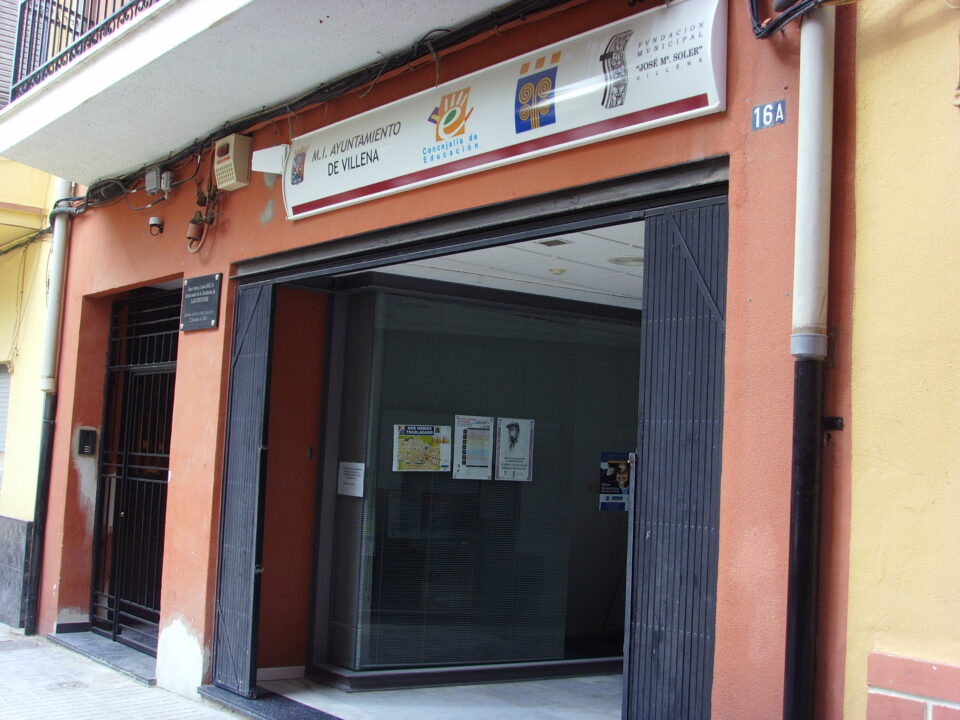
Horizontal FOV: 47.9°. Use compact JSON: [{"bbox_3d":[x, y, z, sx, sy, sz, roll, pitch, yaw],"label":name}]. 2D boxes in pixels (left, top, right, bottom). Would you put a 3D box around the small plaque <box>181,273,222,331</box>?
[{"bbox_3d":[-1.857,-0.380,7.213,0.022,0.357,0.543,7,-7,-40],"label":"small plaque"}]

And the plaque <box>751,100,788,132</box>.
[{"bbox_3d":[1.042,-0.882,3.897,0.010,0.086,0.140,7,-7,-40],"label":"plaque"}]

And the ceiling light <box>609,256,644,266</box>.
[{"bbox_3d":[0.856,-0.570,6.167,0.240,0.050,0.240,3,-5,0],"label":"ceiling light"}]

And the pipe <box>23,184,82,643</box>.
[{"bbox_3d":[-3.600,0.330,9.035,0.130,3.850,0.120,7,-7,-40],"label":"pipe"}]

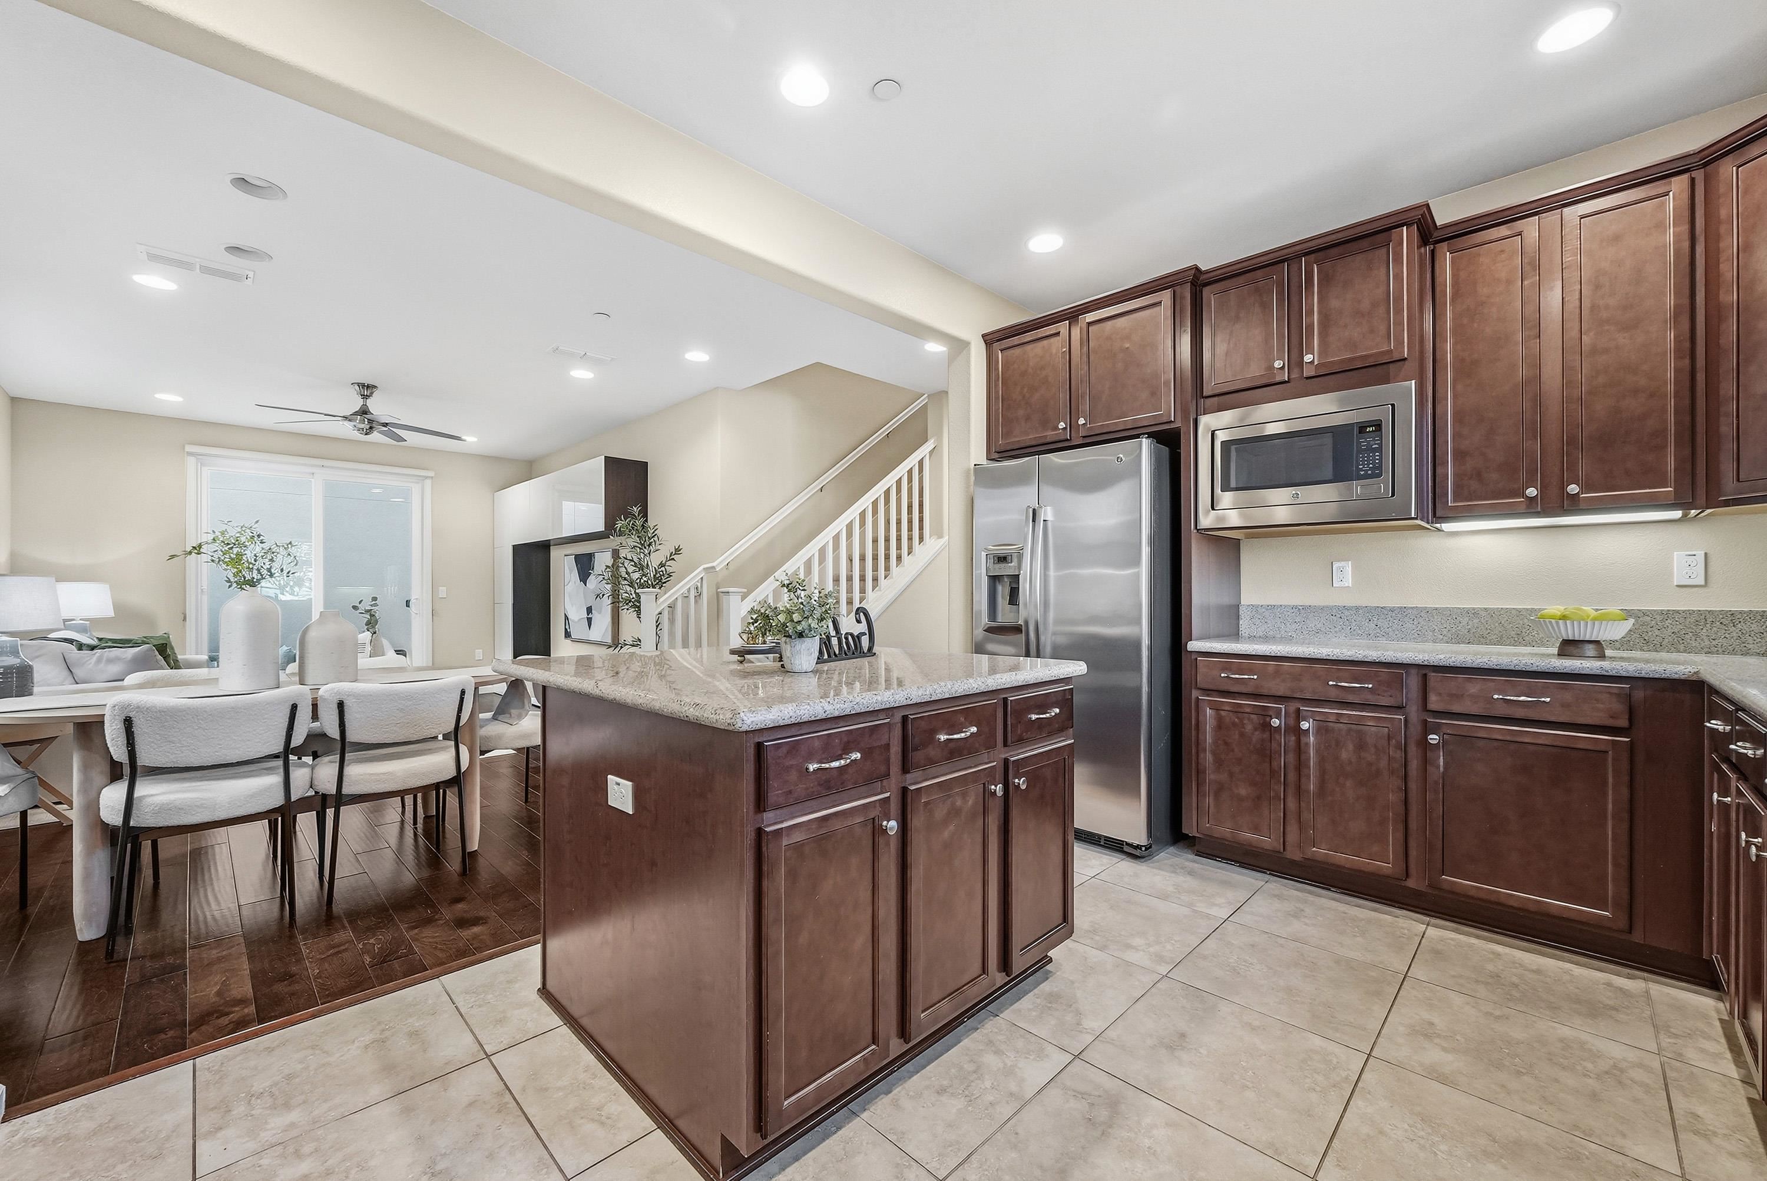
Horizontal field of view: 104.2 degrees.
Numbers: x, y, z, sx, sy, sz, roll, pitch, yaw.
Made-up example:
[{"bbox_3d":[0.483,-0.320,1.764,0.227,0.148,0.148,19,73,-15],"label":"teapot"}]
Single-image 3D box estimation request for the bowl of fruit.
[{"bbox_3d":[2.291,0.136,2.262,0.235,0.165,0.235,0,-1,-45],"label":"bowl of fruit"}]

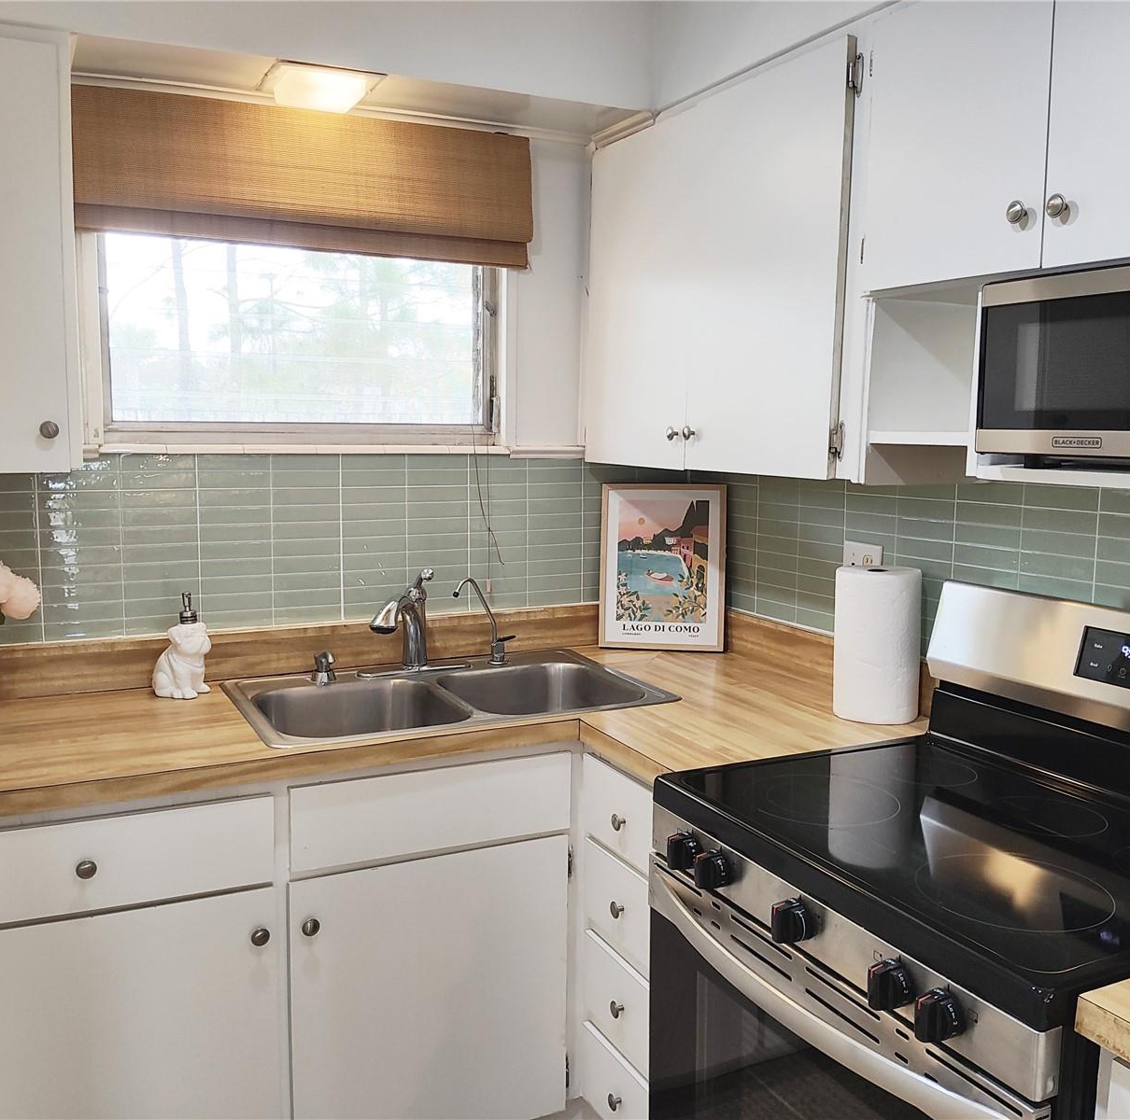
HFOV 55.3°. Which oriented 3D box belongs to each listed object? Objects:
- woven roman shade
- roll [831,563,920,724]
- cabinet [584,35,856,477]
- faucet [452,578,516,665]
[{"bbox_3d":[-0.521,-0.805,2.310,0.980,0.289,0.054,-3,8,-27],"label":"woven roman shade"},{"bbox_3d":[0.630,0.168,2.163,0.164,0.286,0.164,-3,8,-27],"label":"roll"},{"bbox_3d":[0.423,-0.576,2.333,0.349,0.755,0.930,-3,8,-27],"label":"cabinet"},{"bbox_3d":[-0.184,0.142,2.509,0.176,0.210,0.052,-5,9,-39],"label":"faucet"}]

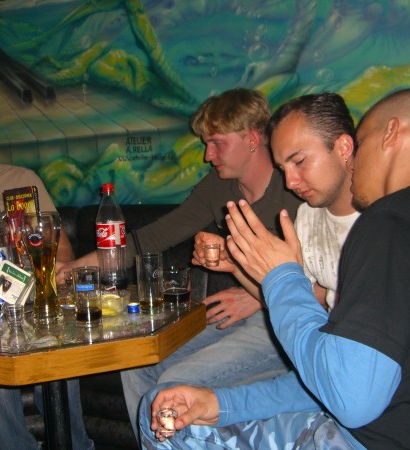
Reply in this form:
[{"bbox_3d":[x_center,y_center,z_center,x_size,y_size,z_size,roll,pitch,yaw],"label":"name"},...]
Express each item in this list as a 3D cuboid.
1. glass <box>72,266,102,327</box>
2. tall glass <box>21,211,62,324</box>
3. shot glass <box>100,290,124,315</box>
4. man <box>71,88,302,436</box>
[{"bbox_3d":[-0.250,0.153,1.420,0.060,0.116,0.060,-1,5,0],"label":"glass"},{"bbox_3d":[-0.358,0.091,1.481,0.089,0.236,0.089,-1,5,0],"label":"tall glass"},{"bbox_3d":[-0.214,0.179,1.510,0.055,0.048,0.055,-1,5,0],"label":"shot glass"},{"bbox_3d":[0.035,0.240,1.825,0.680,1.250,0.660,-6,6,-43],"label":"man"}]

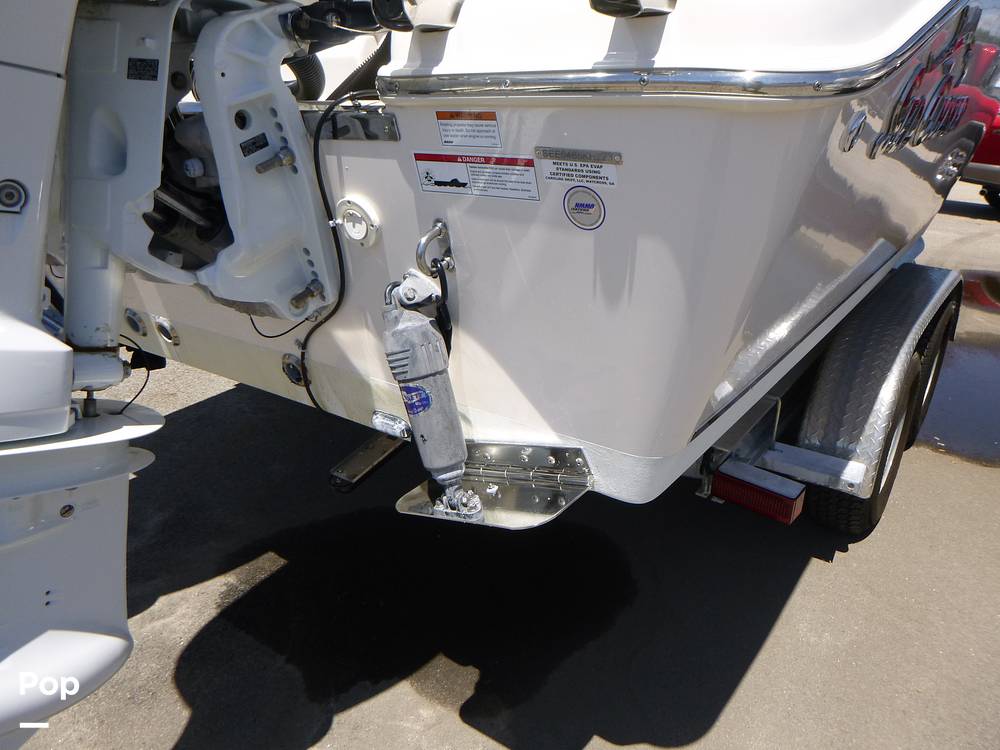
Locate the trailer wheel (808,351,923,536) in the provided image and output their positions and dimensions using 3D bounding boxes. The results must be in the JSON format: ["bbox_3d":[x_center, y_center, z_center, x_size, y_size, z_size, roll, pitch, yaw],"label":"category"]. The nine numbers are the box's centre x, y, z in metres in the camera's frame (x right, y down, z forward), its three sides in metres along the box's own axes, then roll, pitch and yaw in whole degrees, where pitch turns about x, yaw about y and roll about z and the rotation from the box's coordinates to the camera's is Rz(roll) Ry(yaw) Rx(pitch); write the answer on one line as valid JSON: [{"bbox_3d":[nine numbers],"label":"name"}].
[{"bbox_3d":[1.255,0.239,2.503,0.210,0.665,0.665,16,28,34],"label":"trailer wheel"}]

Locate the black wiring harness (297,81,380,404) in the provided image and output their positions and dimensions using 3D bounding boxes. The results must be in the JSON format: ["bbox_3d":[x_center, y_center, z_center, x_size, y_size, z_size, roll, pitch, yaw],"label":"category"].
[{"bbox_3d":[-0.243,-0.133,1.107,0.371,0.589,0.070,16,42,34],"label":"black wiring harness"}]

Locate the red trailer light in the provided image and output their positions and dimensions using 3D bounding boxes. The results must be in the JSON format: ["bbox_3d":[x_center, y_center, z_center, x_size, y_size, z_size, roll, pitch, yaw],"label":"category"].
[{"bbox_3d":[0.742,0.336,2.078,0.212,0.080,0.080,16,28,34],"label":"red trailer light"}]

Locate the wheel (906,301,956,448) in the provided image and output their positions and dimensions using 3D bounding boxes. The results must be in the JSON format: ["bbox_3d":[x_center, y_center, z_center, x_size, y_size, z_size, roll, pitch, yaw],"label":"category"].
[{"bbox_3d":[1.759,-0.013,3.116,0.210,0.665,0.665,16,28,34],"label":"wheel"}]

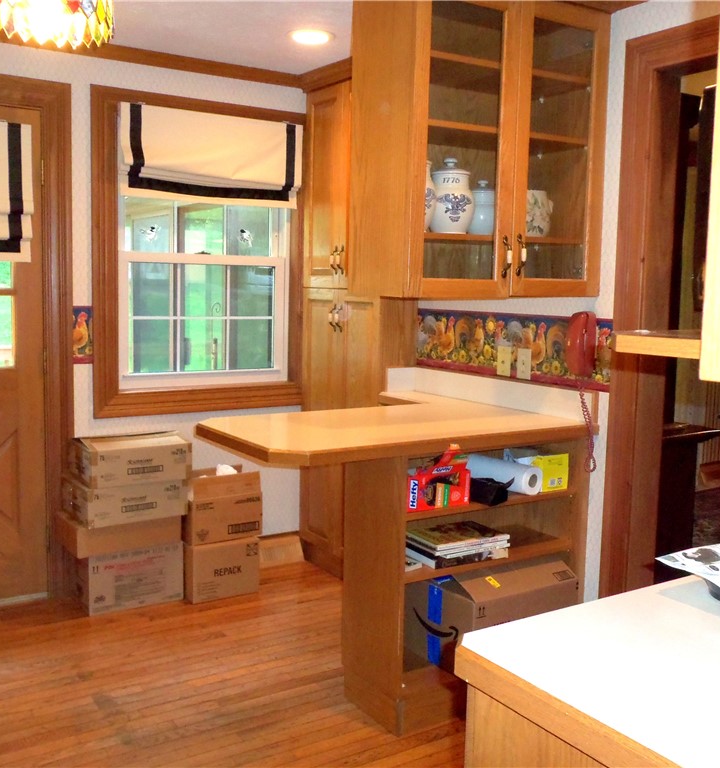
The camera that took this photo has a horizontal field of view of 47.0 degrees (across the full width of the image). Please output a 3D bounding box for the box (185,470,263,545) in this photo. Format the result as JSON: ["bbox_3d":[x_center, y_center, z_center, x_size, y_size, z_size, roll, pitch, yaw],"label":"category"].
[{"bbox_3d":[-0.624,0.527,3.664,0.310,0.285,0.215,-2,7,-30],"label":"box"}]

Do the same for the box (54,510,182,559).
[{"bbox_3d":[-1.028,0.609,3.529,0.444,0.129,0.281,-4,8,-37],"label":"box"}]

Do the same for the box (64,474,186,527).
[{"bbox_3d":[-0.997,0.472,3.512,0.414,0.147,0.343,-3,8,-35],"label":"box"}]

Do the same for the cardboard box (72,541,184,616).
[{"bbox_3d":[-1.001,0.797,3.588,0.397,0.257,0.285,-3,7,-31],"label":"cardboard box"}]

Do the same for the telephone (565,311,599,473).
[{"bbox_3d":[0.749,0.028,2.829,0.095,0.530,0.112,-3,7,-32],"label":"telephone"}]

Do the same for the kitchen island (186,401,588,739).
[{"bbox_3d":[0.107,0.576,2.818,1.235,0.905,0.685,-3,7,-32],"label":"kitchen island"}]

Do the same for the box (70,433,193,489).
[{"bbox_3d":[-0.986,0.320,3.540,0.412,0.152,0.342,-3,7,-34],"label":"box"}]

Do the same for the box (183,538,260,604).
[{"bbox_3d":[-0.638,0.794,3.695,0.304,0.254,0.240,-3,7,-31],"label":"box"}]

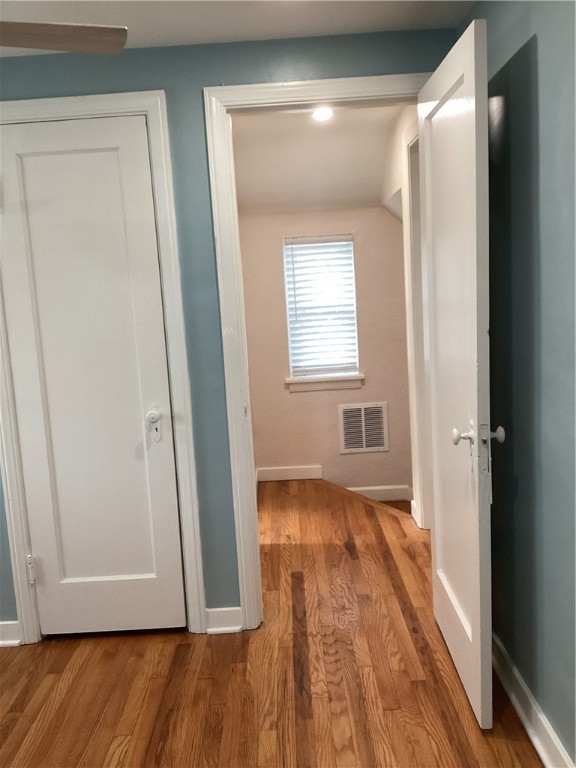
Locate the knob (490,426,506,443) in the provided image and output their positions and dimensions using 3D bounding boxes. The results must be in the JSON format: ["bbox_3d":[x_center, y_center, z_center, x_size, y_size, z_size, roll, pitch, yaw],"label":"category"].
[{"bbox_3d":[0.608,0.149,2.018,0.062,0.052,0.052,-3,9,1],"label":"knob"}]

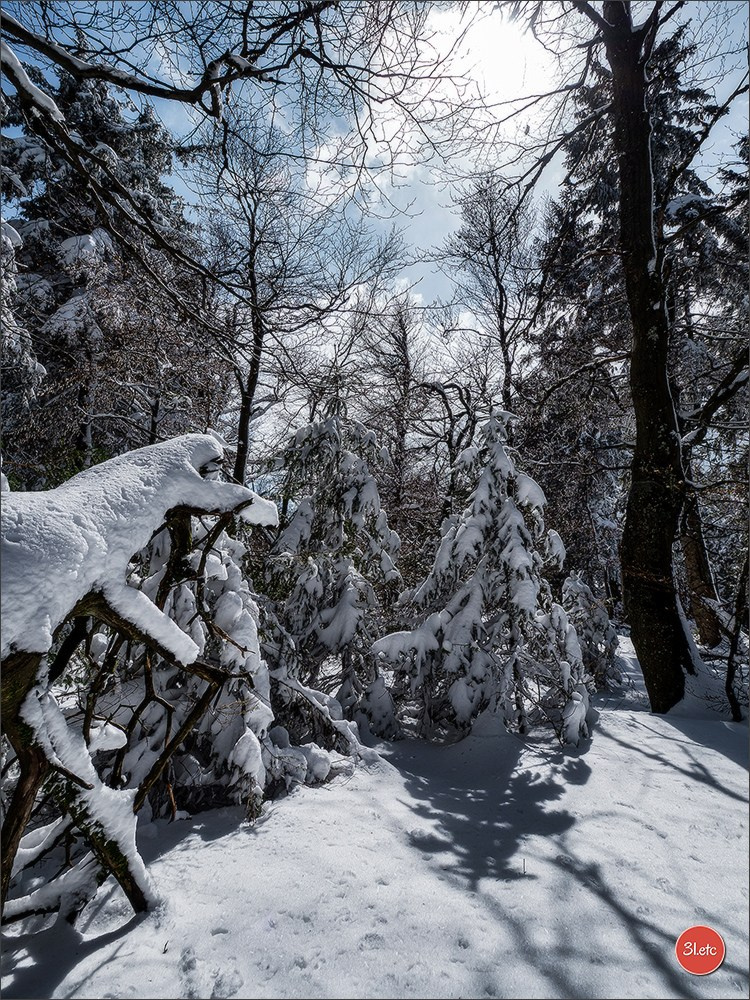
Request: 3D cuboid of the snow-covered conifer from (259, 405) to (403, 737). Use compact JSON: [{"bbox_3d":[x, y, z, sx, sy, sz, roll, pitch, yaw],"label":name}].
[{"bbox_3d":[-0.548,0.719,6.738,1.750,4.092,1.750,0,-9,0],"label":"snow-covered conifer"}]

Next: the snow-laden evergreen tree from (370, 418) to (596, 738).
[{"bbox_3d":[1.276,0.753,6.216,2.350,3.833,2.200,0,-9,0],"label":"snow-laden evergreen tree"}]

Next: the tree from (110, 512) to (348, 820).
[{"bbox_3d":[-1.261,1.165,4.497,1.950,2.390,1.750,0,-9,0],"label":"tree"}]

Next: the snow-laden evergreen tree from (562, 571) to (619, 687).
[{"bbox_3d":[3.636,2.294,9.362,1.200,1.959,1.200,0,-9,0],"label":"snow-laden evergreen tree"}]

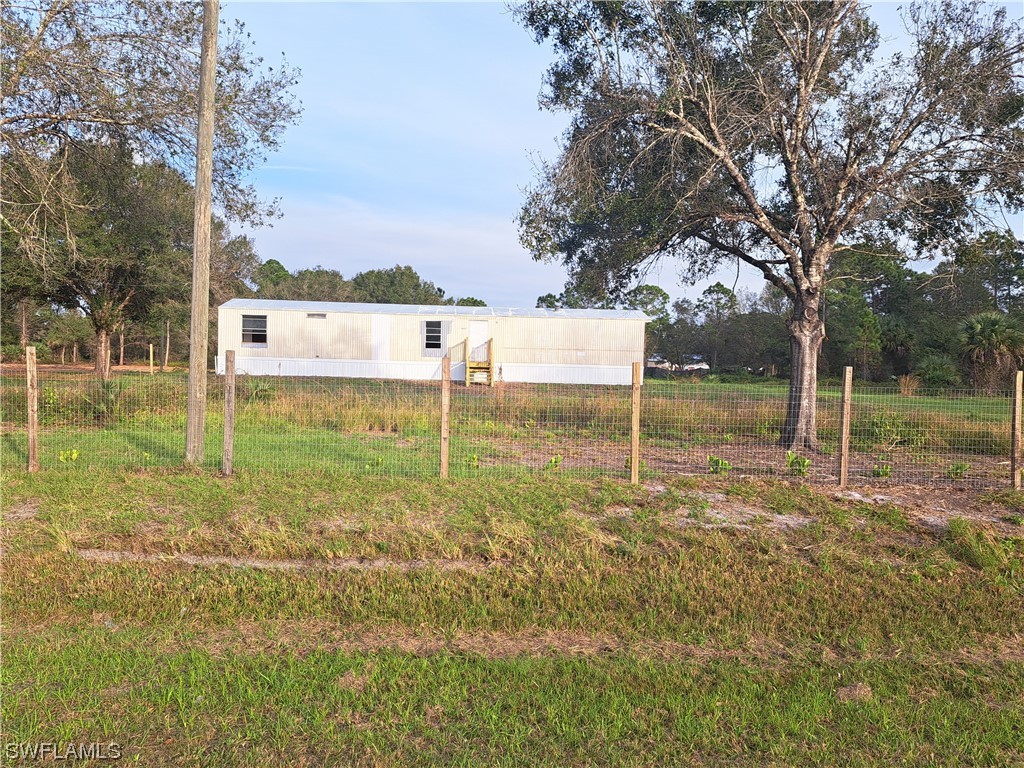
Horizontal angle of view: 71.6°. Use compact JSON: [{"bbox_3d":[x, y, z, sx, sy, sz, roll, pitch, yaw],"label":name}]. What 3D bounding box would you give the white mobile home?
[{"bbox_3d":[-3.620,-2.107,35.700,20.300,3.700,4.150,1,2,-3],"label":"white mobile home"}]

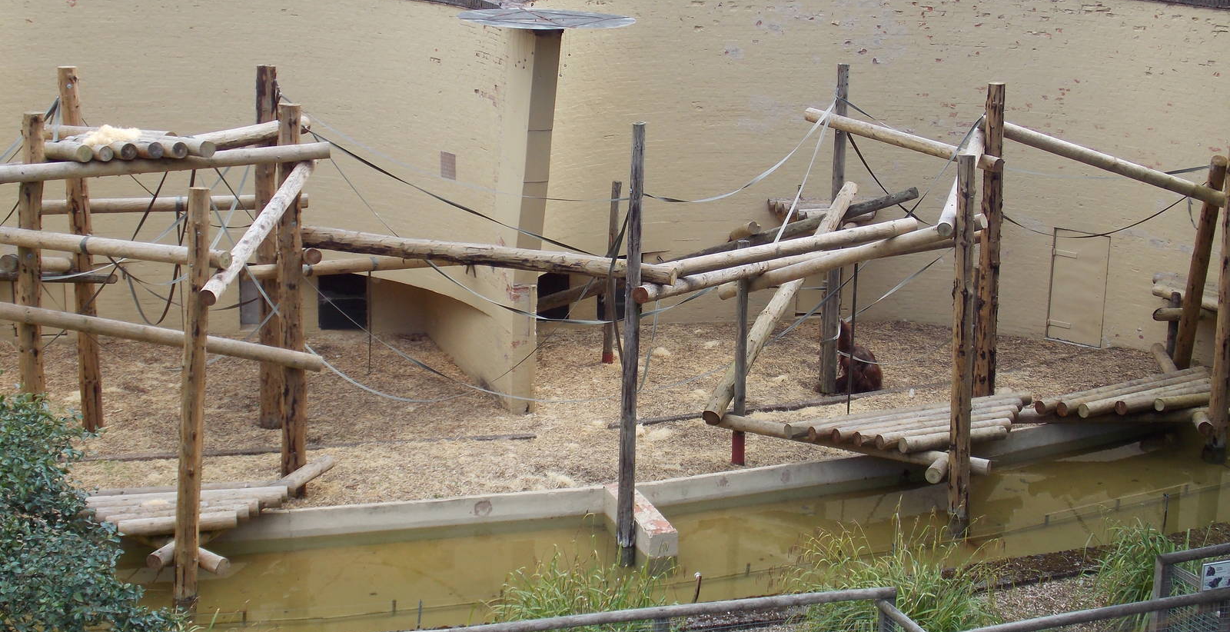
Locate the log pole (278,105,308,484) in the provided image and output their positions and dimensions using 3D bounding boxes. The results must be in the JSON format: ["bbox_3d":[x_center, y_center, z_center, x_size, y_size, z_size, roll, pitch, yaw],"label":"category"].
[{"bbox_3d":[-3.443,-0.122,19.738,0.260,4.283,0.260,-1,15,-10],"label":"log pole"}]

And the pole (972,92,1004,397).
[{"bbox_3d":[4.707,-0.829,23.215,0.250,4.177,0.250,2,15,11],"label":"pole"}]

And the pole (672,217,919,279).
[{"bbox_3d":[2.015,-0.755,19.898,3.796,0.165,0.165,-12,20,-39],"label":"pole"}]

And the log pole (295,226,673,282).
[{"bbox_3d":[-1.419,-0.645,19.197,4.184,0.210,0.210,6,16,15],"label":"log pole"}]

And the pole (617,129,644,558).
[{"bbox_3d":[0.178,0.358,18.707,0.155,4.634,0.155,2,15,1],"label":"pole"}]

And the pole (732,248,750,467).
[{"bbox_3d":[1.696,0.534,24.857,0.162,3.094,0.162,1,15,4],"label":"pole"}]

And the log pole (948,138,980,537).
[{"bbox_3d":[4.395,0.423,23.384,0.237,5.018,0.237,1,15,11],"label":"log pole"}]

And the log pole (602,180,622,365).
[{"bbox_3d":[-0.030,-0.566,25.004,0.125,2.552,0.125,3,15,0],"label":"log pole"}]

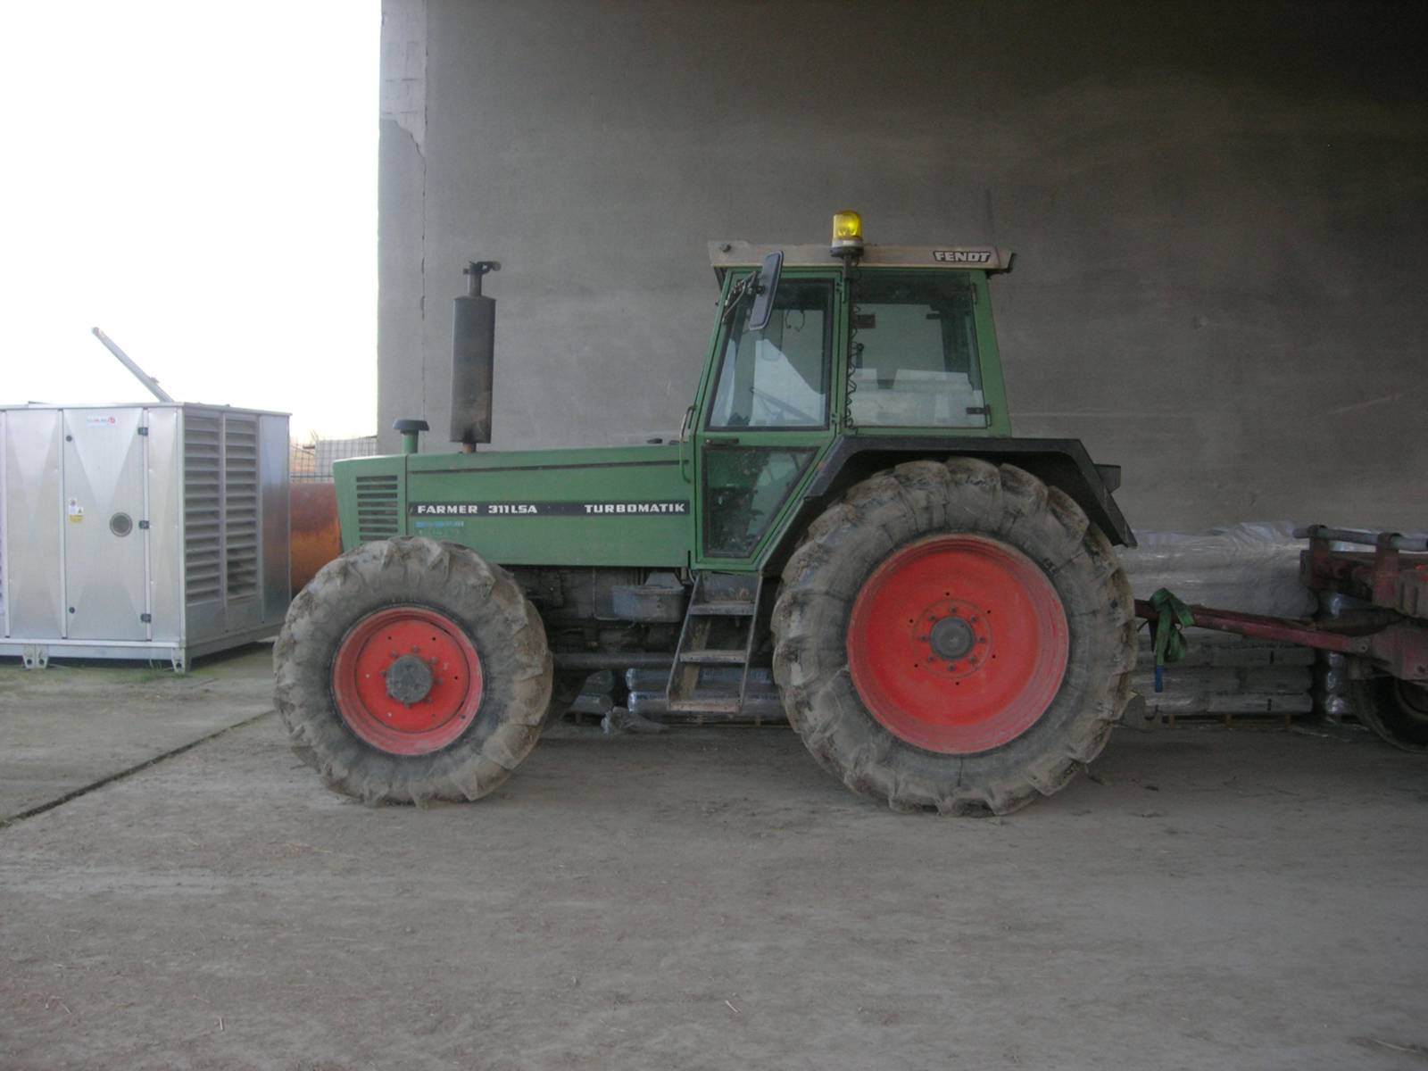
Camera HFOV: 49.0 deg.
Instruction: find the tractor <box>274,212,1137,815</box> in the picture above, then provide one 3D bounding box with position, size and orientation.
[{"bbox_3d":[0.032,-0.175,8.314,4.230,2.830,2.200,1,2,3],"label":"tractor"}]

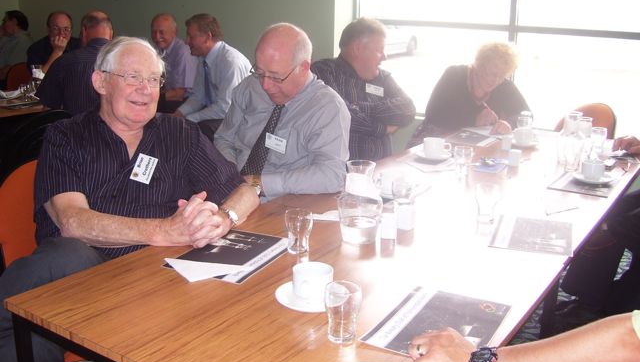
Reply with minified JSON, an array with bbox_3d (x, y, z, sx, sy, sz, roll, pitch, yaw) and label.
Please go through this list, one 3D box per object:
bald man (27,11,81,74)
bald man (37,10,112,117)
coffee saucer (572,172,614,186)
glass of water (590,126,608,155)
[{"bbox_3d":[-1.700,-0.491,4.420,0.540,1.250,0.780,-7,18,-30],"label":"bald man"},{"bbox_3d":[-1.290,-0.287,3.660,0.540,1.260,0.800,-8,18,-33],"label":"bald man"},{"bbox_3d":[1.026,-0.006,2.498,0.154,0.021,0.154,2,15,0],"label":"coffee saucer"},{"bbox_3d":[1.198,-0.174,2.861,0.067,0.112,0.067,2,16,0],"label":"glass of water"}]

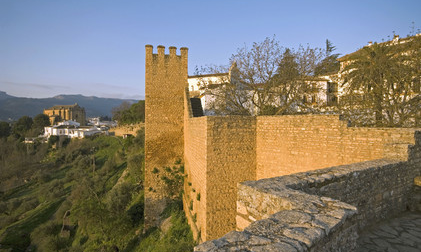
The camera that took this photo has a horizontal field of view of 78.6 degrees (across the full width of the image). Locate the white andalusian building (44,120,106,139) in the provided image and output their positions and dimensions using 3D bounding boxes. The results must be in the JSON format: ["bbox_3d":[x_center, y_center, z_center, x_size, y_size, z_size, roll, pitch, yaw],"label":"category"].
[{"bbox_3d":[-89.462,2.145,172.000,33.189,11.153,15.931,1,0,3],"label":"white andalusian building"}]

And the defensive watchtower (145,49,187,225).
[{"bbox_3d":[-3.458,0.796,20.500,3.023,13.191,3.175,0,0,-10],"label":"defensive watchtower"}]

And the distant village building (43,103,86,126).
[{"bbox_3d":[-121.622,-8.362,215.000,29.410,18.728,13.679,1,0,13],"label":"distant village building"}]

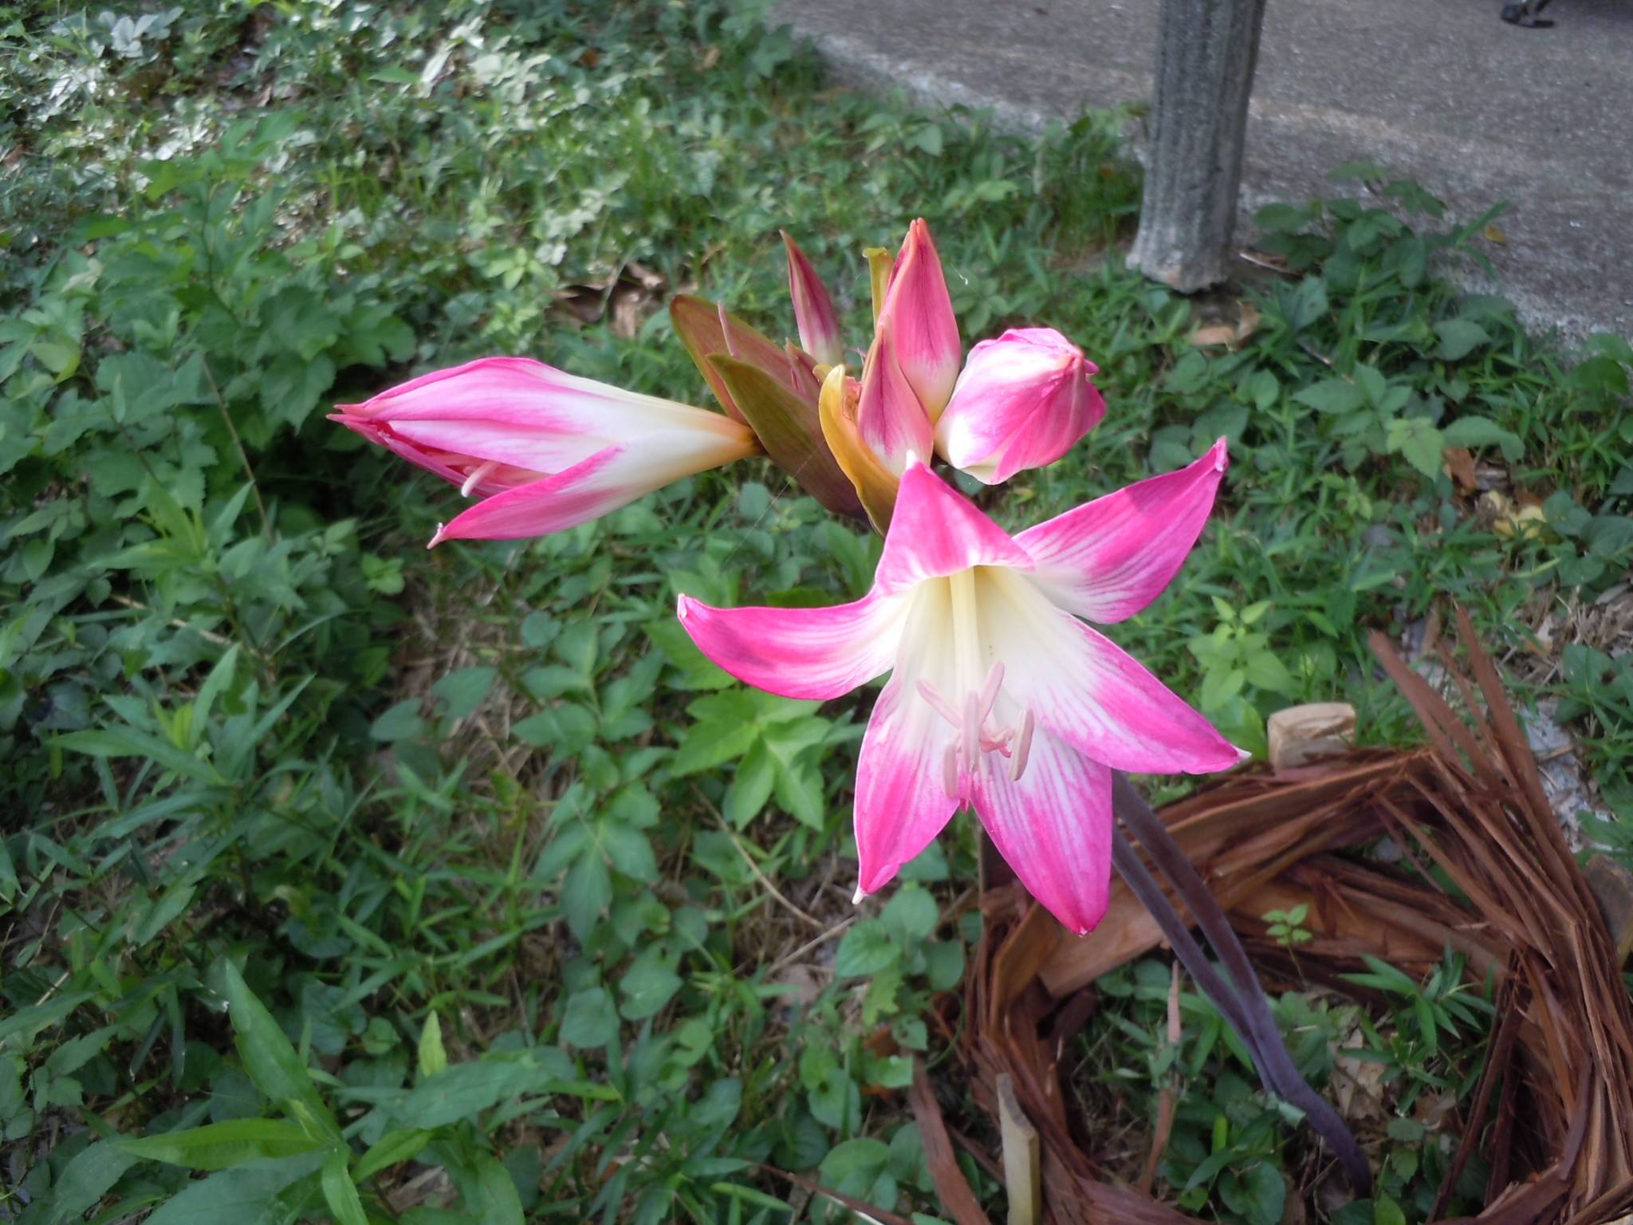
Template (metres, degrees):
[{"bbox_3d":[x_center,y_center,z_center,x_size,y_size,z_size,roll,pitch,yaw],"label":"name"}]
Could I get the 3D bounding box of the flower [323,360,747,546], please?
[{"bbox_3d":[-0.068,-0.042,0.335,0.105,0.046,0.048,-3,35,0],"label":"flower"}]

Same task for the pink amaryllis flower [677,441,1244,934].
[{"bbox_3d":[0.030,0.010,0.297,0.113,0.104,0.080,-1,24,0],"label":"pink amaryllis flower"}]

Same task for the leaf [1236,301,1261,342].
[{"bbox_3d":[0.490,-0.330,1.500,0.032,0.030,0.052,-1,35,0],"label":"leaf"}]

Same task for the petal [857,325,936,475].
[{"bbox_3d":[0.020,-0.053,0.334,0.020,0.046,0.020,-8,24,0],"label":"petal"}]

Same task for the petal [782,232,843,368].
[{"bbox_3d":[-0.002,-0.084,0.357,0.014,0.046,0.014,-19,24,0],"label":"petal"}]

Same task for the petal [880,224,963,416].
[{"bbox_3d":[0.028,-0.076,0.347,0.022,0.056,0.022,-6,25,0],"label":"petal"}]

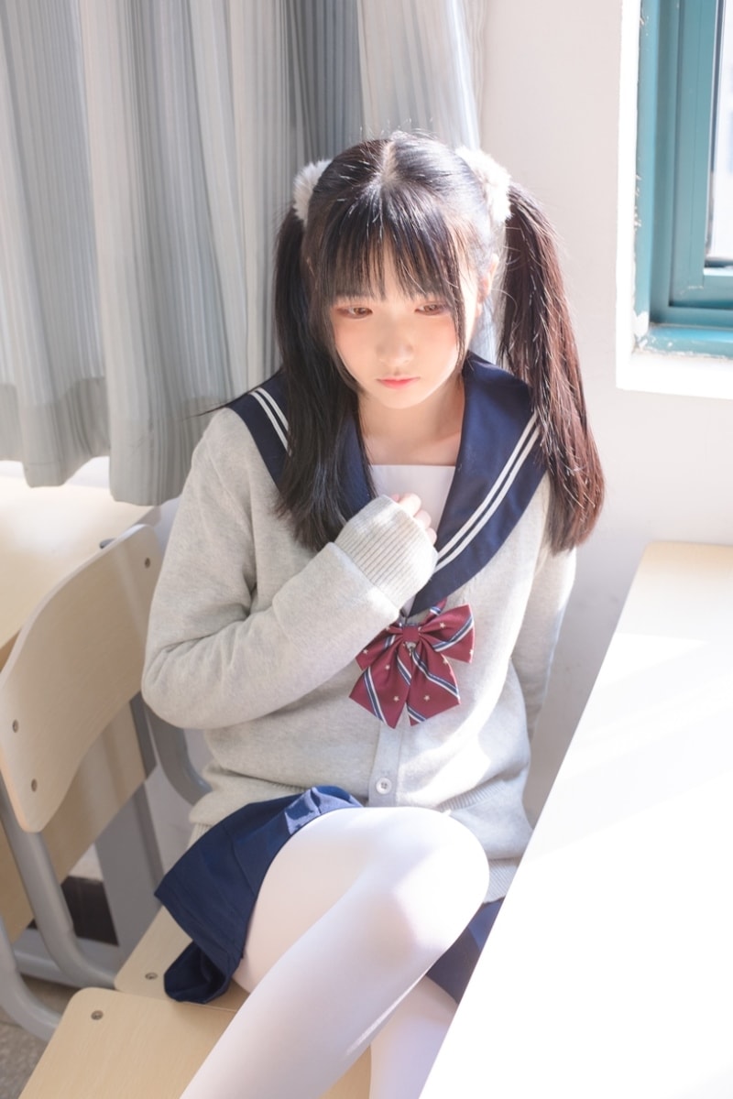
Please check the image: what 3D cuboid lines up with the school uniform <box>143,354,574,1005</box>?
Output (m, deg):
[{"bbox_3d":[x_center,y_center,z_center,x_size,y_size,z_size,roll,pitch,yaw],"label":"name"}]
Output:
[{"bbox_3d":[-0.009,0.136,2.340,0.440,0.640,0.420,-10,35,-11],"label":"school uniform"}]

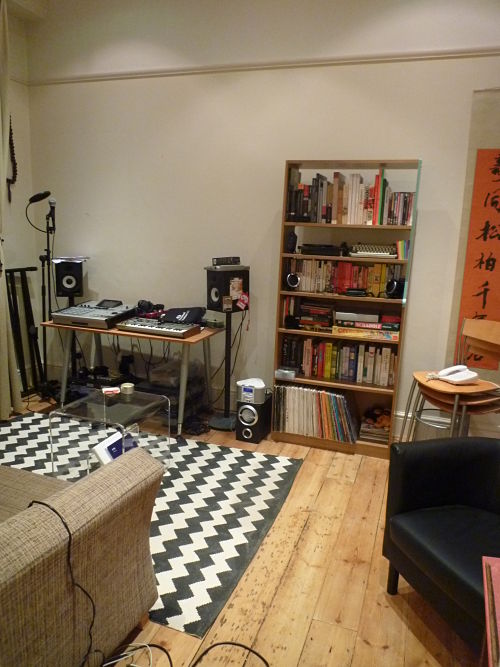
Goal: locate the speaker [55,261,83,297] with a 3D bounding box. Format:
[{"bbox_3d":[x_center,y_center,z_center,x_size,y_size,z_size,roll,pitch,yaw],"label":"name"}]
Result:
[{"bbox_3d":[-1.378,-0.429,3.698,0.185,0.277,0.225,-1,12,-16],"label":"speaker"}]

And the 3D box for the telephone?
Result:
[{"bbox_3d":[1.209,0.229,2.800,0.205,0.075,0.160,-4,13,-29],"label":"telephone"}]

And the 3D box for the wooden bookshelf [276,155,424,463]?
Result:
[{"bbox_3d":[0.592,-0.145,3.097,0.775,1.800,0.285,6,12,16],"label":"wooden bookshelf"}]

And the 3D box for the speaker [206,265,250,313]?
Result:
[{"bbox_3d":[-0.146,-0.300,3.302,0.185,0.277,0.225,13,16,43],"label":"speaker"}]

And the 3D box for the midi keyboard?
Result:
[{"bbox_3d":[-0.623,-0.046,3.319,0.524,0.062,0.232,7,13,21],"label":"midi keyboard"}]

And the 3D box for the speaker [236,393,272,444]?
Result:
[{"bbox_3d":[0.033,0.571,3.285,0.164,0.281,0.237,7,13,20],"label":"speaker"}]

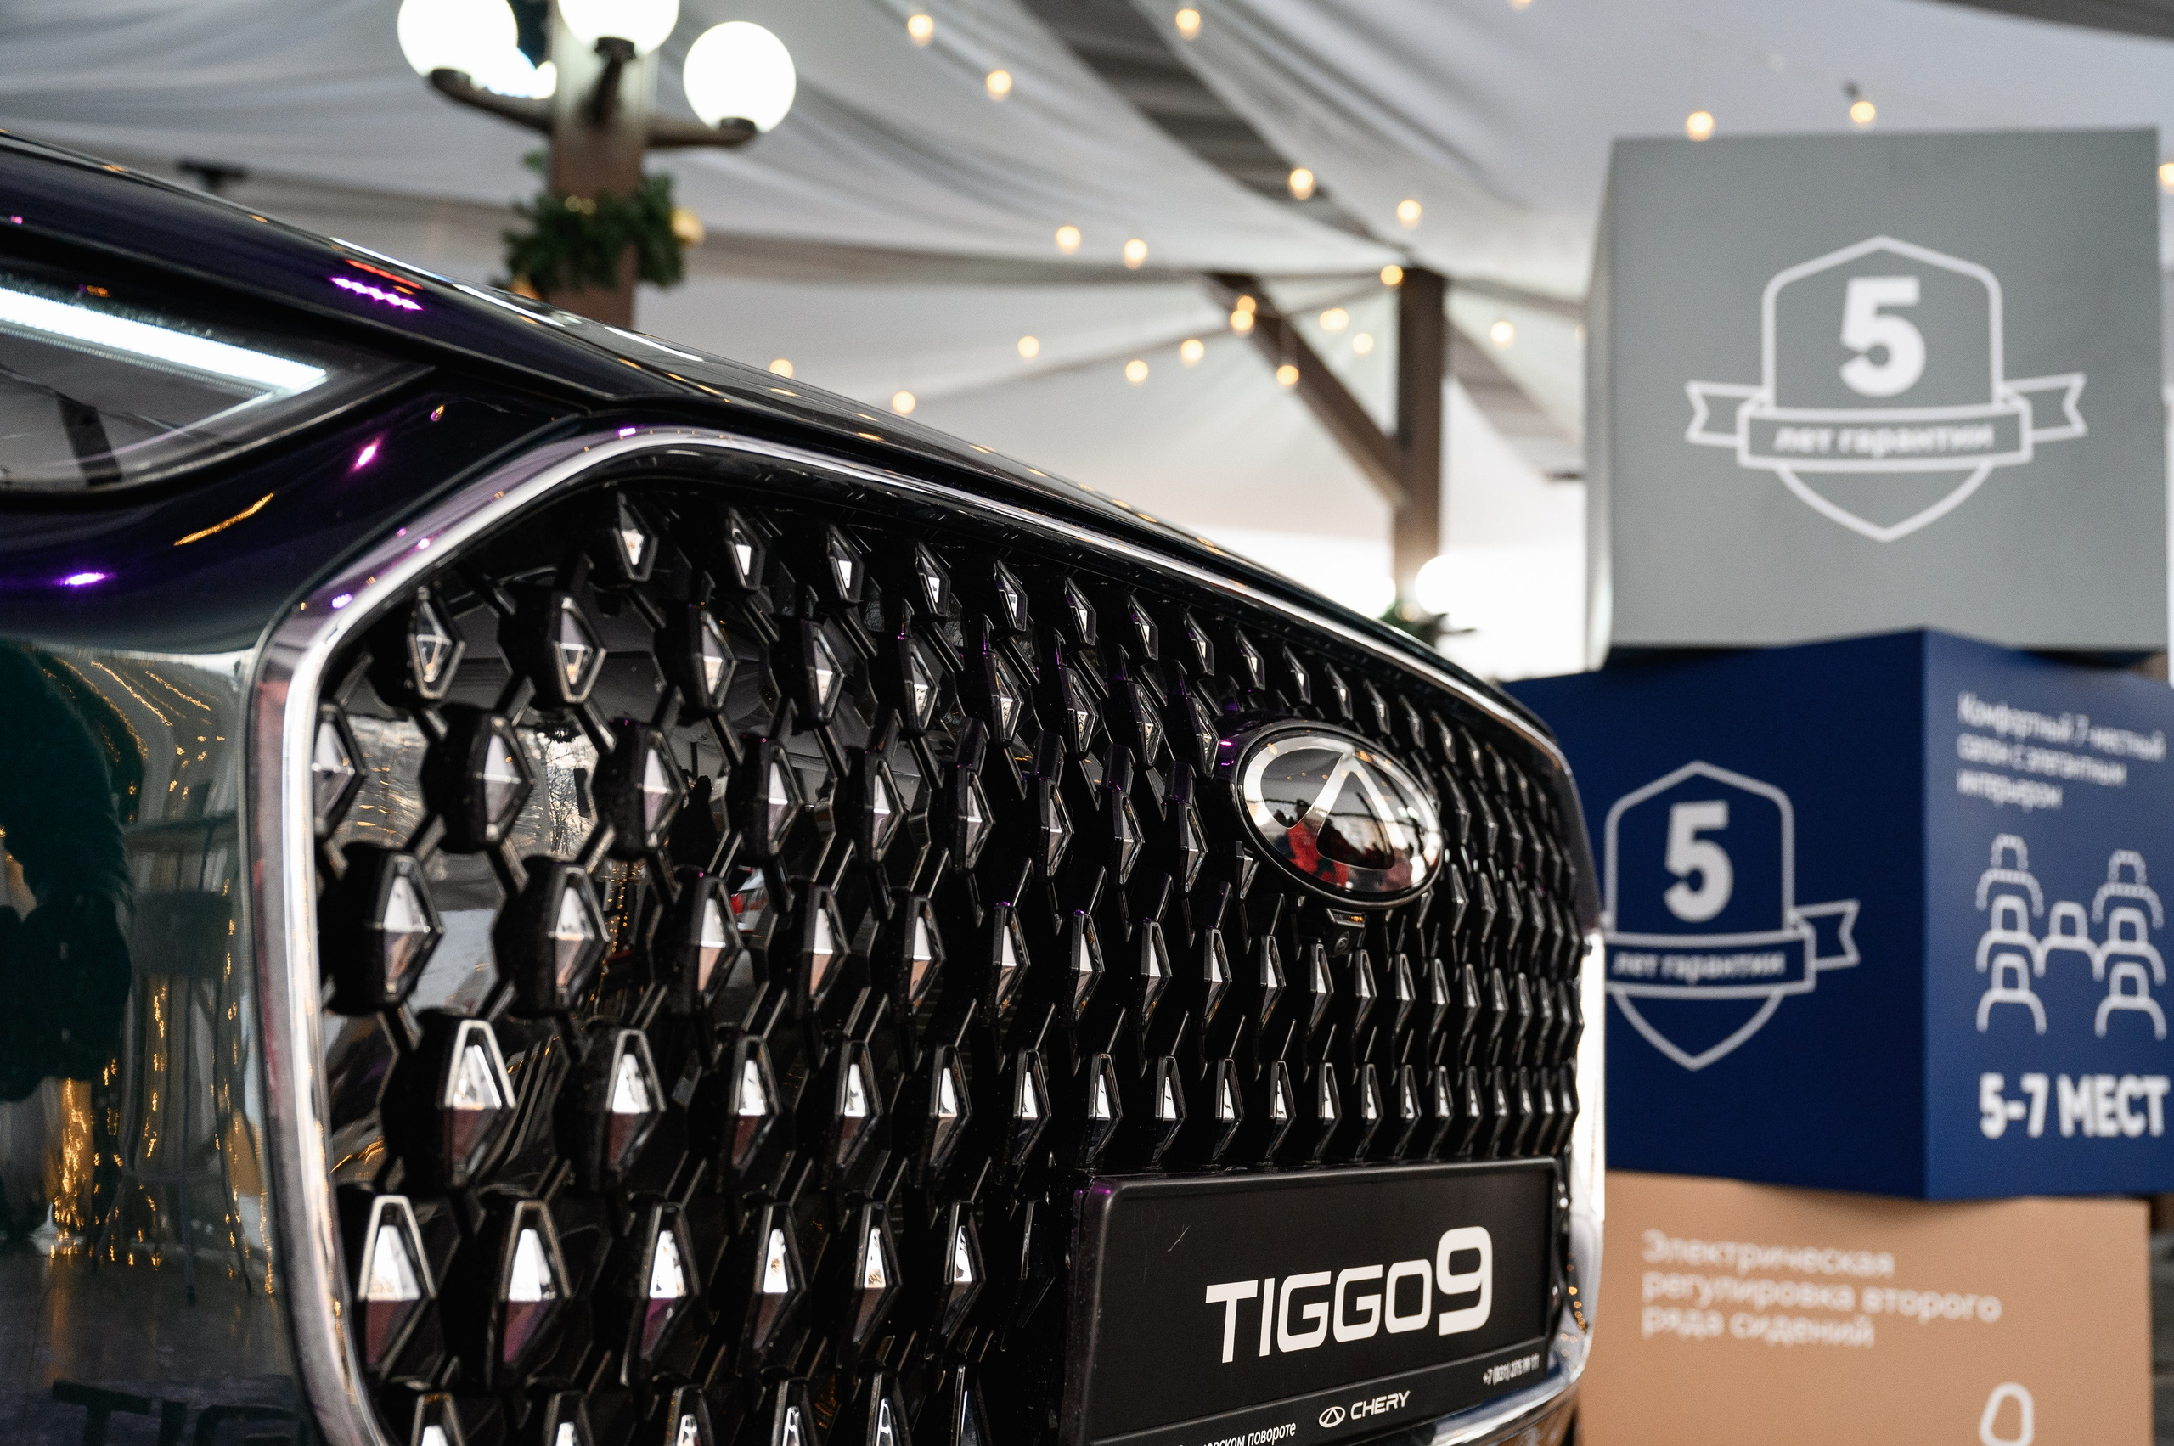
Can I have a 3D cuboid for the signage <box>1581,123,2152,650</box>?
[{"bbox_3d":[0.804,-0.287,2.326,0.505,0.505,0.505,1,-7,10],"label":"signage"}]

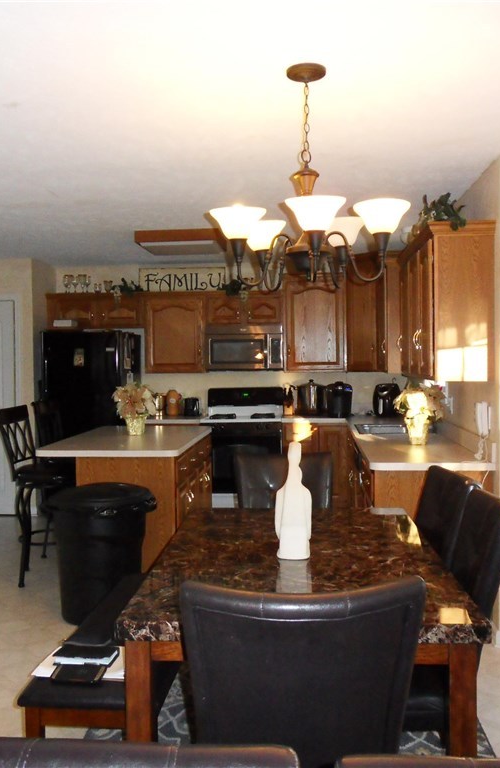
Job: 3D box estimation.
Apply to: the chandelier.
[{"bbox_3d":[0.192,-0.697,2.353,0.670,0.730,0.650,0,2,5],"label":"chandelier"}]

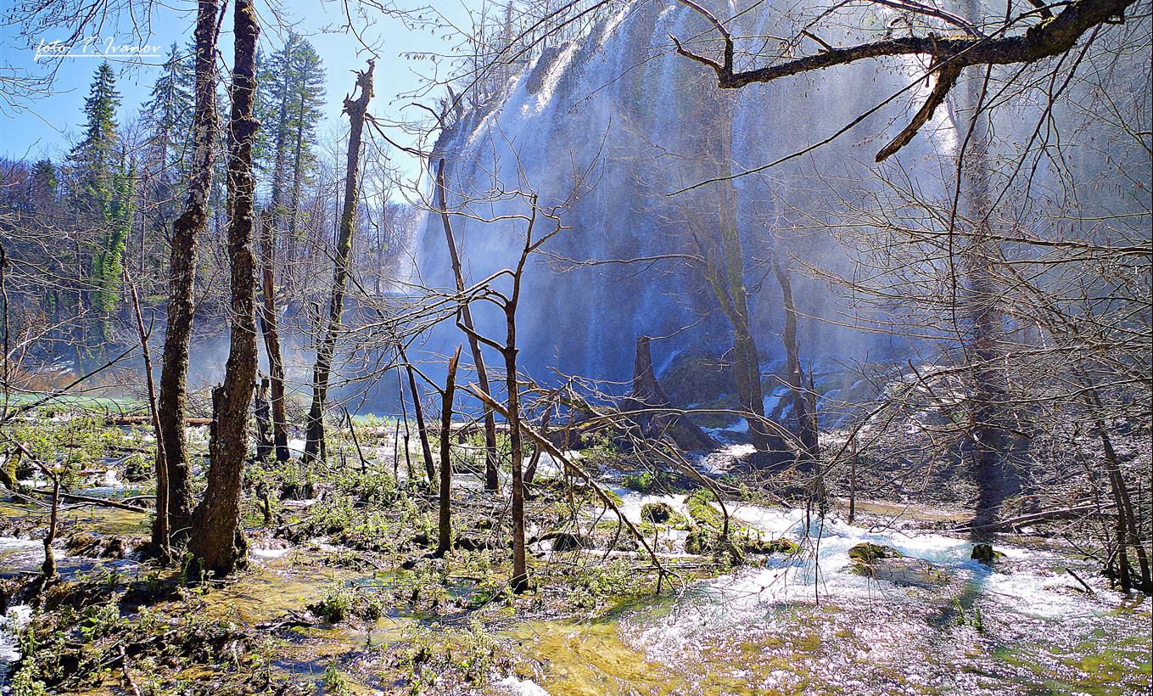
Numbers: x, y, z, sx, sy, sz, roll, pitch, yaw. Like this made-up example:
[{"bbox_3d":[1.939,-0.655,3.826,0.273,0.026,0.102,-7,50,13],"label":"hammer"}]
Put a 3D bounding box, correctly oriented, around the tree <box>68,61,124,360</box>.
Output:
[{"bbox_3d":[-29.570,-8.434,53.000,3.600,18.300,3.600,0,-1,0],"label":"tree"}]

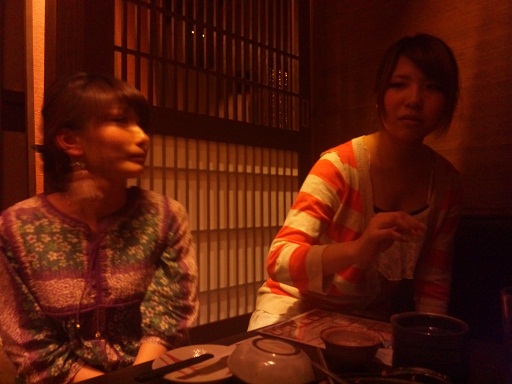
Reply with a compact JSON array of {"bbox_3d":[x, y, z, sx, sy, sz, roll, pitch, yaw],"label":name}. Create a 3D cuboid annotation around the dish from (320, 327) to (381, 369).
[{"bbox_3d":[0.148,0.241,0.660,0.095,0.039,0.095,0,0,0],"label":"dish"}]

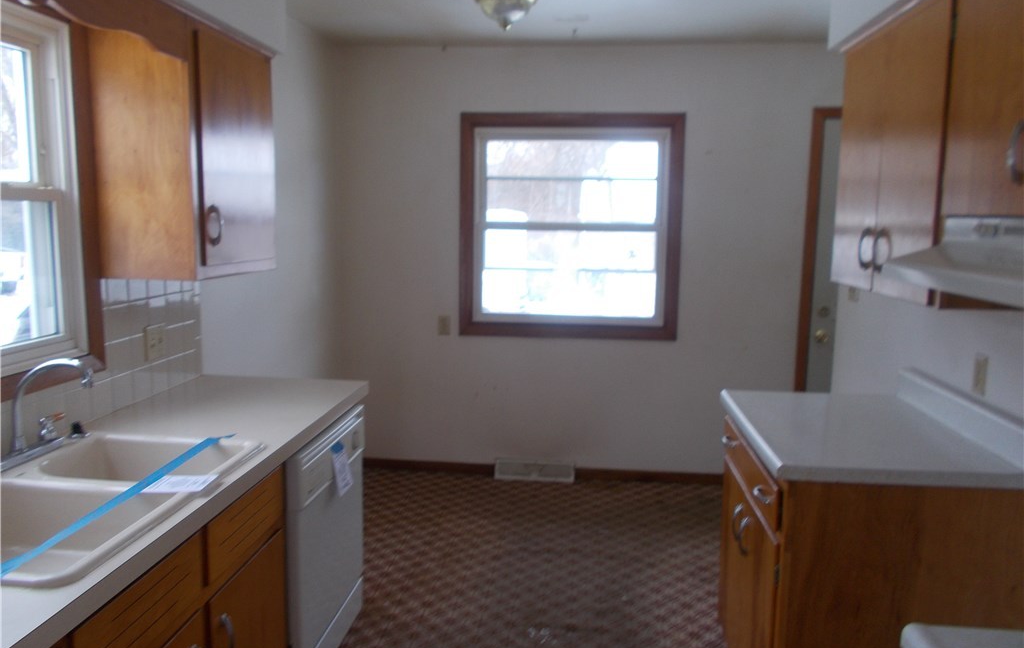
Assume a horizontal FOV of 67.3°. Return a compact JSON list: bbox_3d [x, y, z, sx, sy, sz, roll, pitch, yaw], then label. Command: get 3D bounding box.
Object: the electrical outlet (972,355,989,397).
[{"bbox_3d":[1.328,0.147,2.181,0.008,0.114,0.071,2,8,5],"label":"electrical outlet"}]

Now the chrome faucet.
[{"bbox_3d":[-1.137,0.212,1.869,0.205,0.210,0.255,2,8,5],"label":"chrome faucet"}]

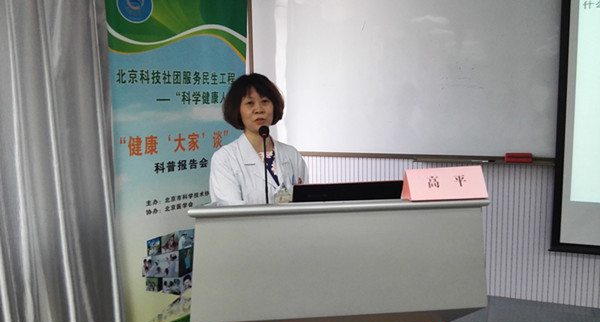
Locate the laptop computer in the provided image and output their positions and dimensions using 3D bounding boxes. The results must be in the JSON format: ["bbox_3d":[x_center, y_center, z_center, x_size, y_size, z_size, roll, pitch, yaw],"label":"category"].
[{"bbox_3d":[0.128,0.153,1.660,0.350,0.210,0.250,-3,7,-12],"label":"laptop computer"}]

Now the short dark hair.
[{"bbox_3d":[-0.183,-0.234,1.980,0.230,0.226,0.220,-3,7,-14],"label":"short dark hair"}]

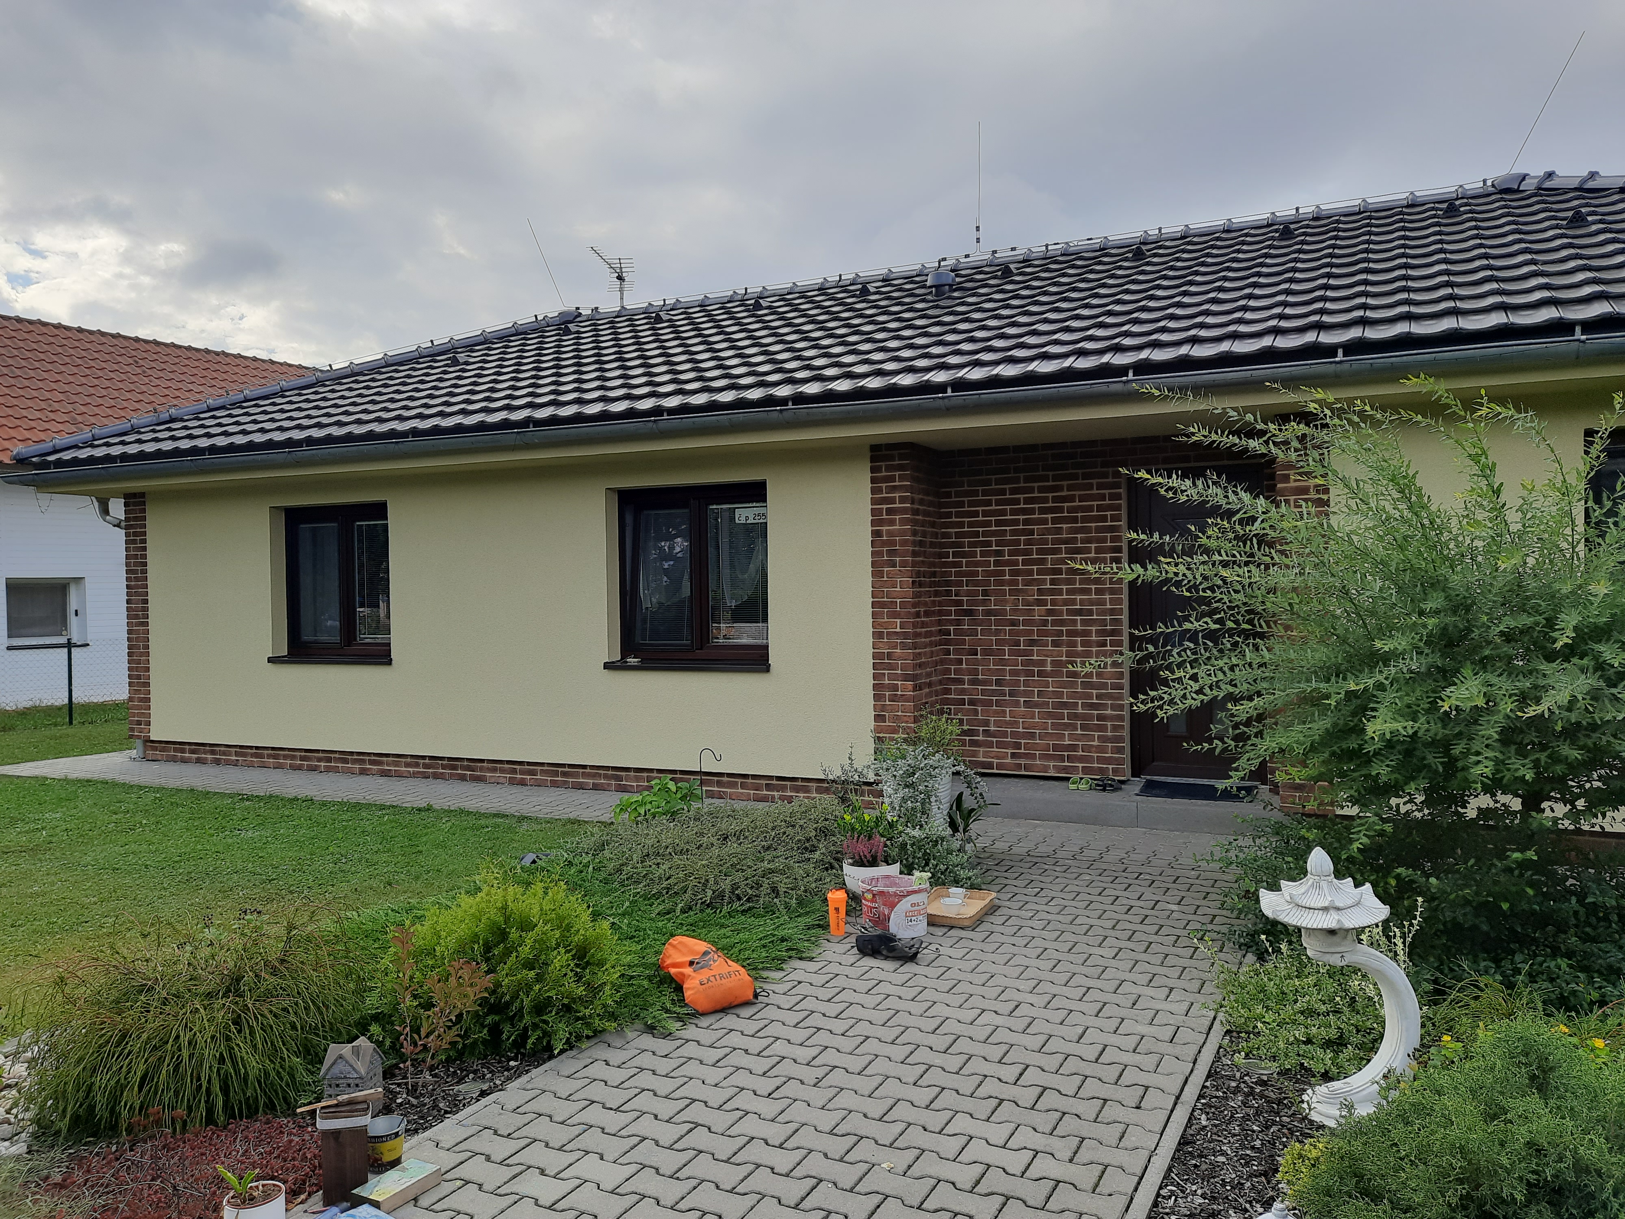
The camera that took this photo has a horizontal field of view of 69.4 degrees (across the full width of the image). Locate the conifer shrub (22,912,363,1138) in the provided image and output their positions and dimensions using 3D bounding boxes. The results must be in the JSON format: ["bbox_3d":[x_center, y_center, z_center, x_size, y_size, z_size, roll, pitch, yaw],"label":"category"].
[{"bbox_3d":[-2.220,1.370,4.220,1.140,0.550,1.060,-1,1,0],"label":"conifer shrub"}]

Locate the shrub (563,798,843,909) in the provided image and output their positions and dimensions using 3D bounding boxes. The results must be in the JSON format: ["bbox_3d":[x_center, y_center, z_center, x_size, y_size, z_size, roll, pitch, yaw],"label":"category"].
[{"bbox_3d":[-0.670,1.305,6.936,1.780,0.410,1.250,0,1,24],"label":"shrub"}]

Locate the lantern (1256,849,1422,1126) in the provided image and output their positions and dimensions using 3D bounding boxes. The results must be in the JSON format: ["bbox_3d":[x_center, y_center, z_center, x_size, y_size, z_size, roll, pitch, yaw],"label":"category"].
[{"bbox_3d":[1.663,1.156,3.663,0.530,0.840,0.410,-1,1,-9],"label":"lantern"}]

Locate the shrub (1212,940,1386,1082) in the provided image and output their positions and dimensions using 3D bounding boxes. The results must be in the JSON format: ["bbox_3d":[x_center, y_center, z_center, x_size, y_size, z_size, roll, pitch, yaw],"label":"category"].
[{"bbox_3d":[1.779,1.365,4.329,0.660,0.380,0.750,0,1,24],"label":"shrub"}]

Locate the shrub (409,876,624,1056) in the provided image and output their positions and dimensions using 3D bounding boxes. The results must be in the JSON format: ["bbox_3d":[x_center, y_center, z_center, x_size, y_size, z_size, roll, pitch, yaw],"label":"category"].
[{"bbox_3d":[-1.160,1.311,4.602,0.860,0.590,0.840,-1,1,0],"label":"shrub"}]

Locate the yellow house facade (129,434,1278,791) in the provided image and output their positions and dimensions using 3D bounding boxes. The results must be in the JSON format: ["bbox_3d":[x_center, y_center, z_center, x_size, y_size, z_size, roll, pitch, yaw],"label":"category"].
[{"bbox_3d":[-1.886,0.097,9.985,10.850,2.600,0.600,0,1,24],"label":"yellow house facade"}]

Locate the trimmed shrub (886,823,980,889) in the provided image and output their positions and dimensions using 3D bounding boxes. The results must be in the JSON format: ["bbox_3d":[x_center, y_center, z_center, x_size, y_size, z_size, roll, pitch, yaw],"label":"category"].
[{"bbox_3d":[0.705,1.354,6.713,0.570,0.320,0.550,0,1,24],"label":"trimmed shrub"}]

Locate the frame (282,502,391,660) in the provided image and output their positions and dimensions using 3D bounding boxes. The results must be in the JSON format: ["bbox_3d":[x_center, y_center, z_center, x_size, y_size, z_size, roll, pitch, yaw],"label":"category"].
[{"bbox_3d":[-4.364,-0.262,10.965,1.480,1.400,0.130,0,1,24],"label":"frame"}]

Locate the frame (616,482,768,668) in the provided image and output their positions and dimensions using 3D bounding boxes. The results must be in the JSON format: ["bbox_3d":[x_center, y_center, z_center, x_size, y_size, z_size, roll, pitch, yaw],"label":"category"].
[{"bbox_3d":[-0.919,-0.286,9.419,1.480,1.400,0.130,0,1,24],"label":"frame"}]

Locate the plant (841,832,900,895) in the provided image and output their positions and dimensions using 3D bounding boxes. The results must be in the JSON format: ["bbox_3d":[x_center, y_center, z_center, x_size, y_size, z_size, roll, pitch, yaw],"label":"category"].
[{"bbox_3d":[0.305,1.330,6.120,0.290,0.340,0.290,-1,1,0],"label":"plant"}]

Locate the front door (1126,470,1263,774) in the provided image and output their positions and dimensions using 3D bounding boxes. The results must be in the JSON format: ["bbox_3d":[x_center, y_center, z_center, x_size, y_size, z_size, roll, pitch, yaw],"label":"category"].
[{"bbox_3d":[2.829,0.110,8.649,0.979,2.323,0.100,0,1,24],"label":"front door"}]

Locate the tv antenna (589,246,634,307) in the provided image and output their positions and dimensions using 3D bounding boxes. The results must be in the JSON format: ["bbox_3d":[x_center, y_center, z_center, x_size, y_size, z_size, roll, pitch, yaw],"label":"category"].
[{"bbox_3d":[-2.208,-3.656,12.826,0.320,0.720,1.250,-1,1,5],"label":"tv antenna"}]

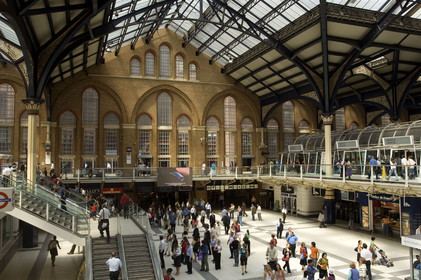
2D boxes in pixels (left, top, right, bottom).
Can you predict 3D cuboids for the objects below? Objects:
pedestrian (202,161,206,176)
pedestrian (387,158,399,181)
[{"bbox_3d":[-0.667,3.177,42.546,0.400,1.695,0.480,1,-3,-19],"label":"pedestrian"},{"bbox_3d":[13.161,2.129,27.900,0.750,1.609,0.480,-2,-4,18],"label":"pedestrian"}]

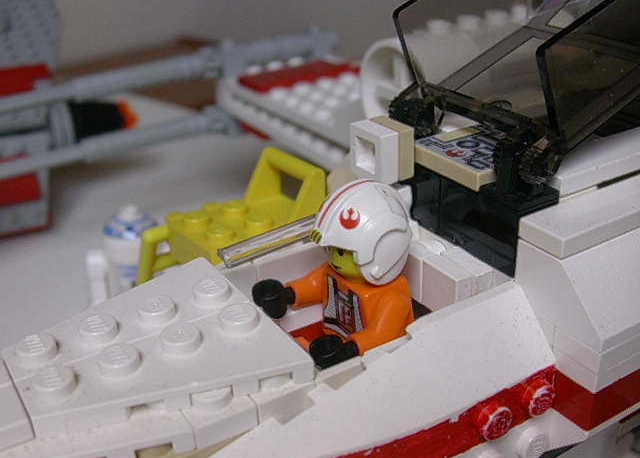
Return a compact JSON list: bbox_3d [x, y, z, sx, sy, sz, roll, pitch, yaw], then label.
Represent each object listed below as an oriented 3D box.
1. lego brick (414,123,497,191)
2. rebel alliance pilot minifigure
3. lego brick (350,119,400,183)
[{"bbox_3d":[0.025,-0.012,0.129,0.015,0.003,0.016,-18,31,-27],"label":"lego brick"},{"bbox_3d":[0.004,0.008,0.122,0.022,0.032,0.023,-18,31,-27],"label":"rebel alliance pilot minifigure"},{"bbox_3d":[0.009,-0.012,0.131,0.003,0.008,0.008,-17,31,-27],"label":"lego brick"}]

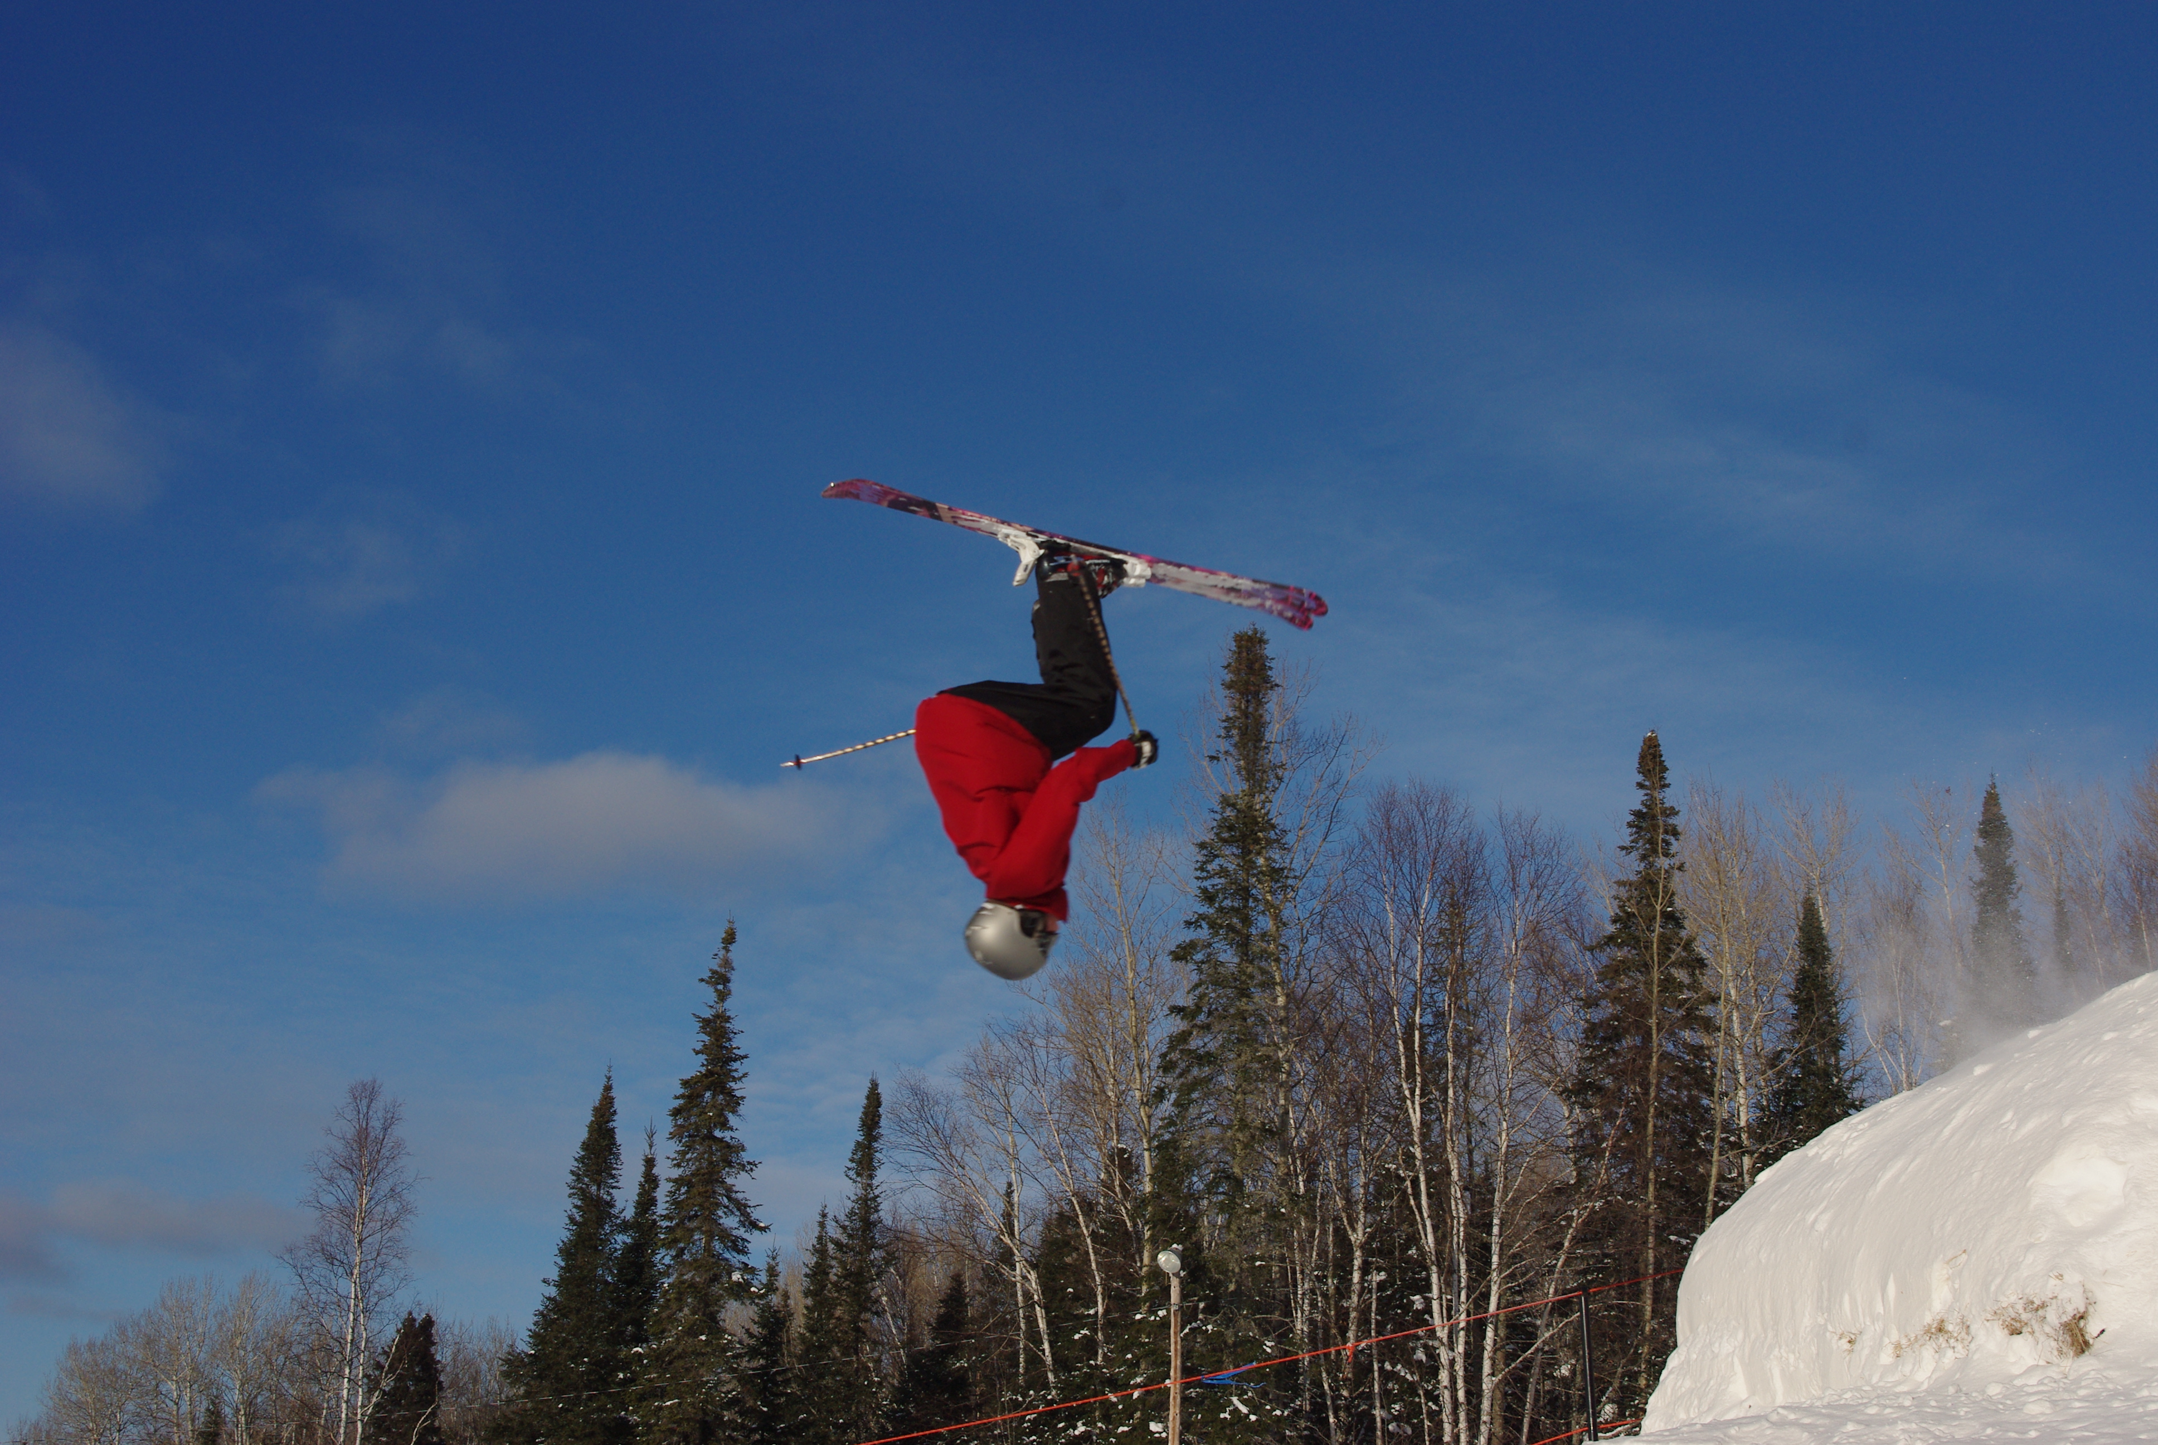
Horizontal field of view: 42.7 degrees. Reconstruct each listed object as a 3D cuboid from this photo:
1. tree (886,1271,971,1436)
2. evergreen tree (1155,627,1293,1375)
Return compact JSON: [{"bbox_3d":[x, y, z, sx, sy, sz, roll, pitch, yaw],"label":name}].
[{"bbox_3d":[-2.339,10.966,47.000,1.720,3.210,1.720,1,-13,0],"label":"tree"},{"bbox_3d":[2.267,4.372,41.000,2.400,12.000,2.400,1,-13,0],"label":"evergreen tree"}]

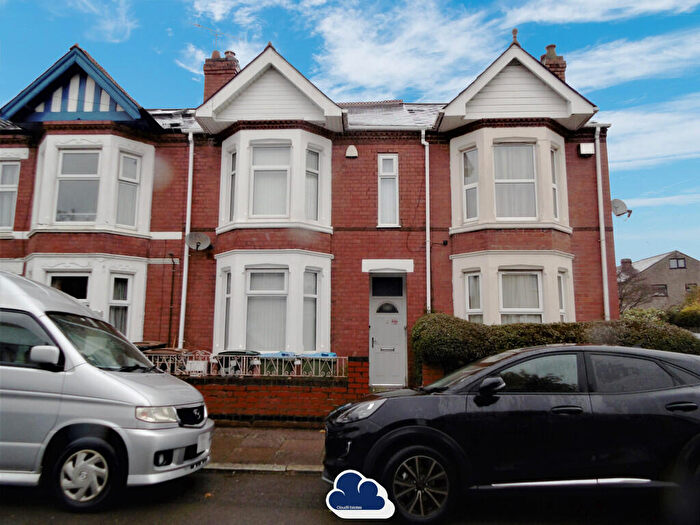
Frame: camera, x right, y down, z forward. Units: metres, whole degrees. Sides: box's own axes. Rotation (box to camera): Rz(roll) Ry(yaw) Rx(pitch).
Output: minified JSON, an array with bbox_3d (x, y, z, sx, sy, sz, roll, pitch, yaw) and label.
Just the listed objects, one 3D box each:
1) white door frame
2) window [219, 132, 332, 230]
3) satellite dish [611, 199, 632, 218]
[{"bbox_3d":[0.873,1.521,10.251,0.840,2.600,0.140,0,-8,2],"label":"white door frame"},{"bbox_3d":[-1.799,-1.867,10.370,2.770,2.310,0.660,0,-8,2],"label":"window"},{"bbox_3d":[6.543,-1.320,10.739,0.500,0.430,0.400,3,-8,-25],"label":"satellite dish"}]

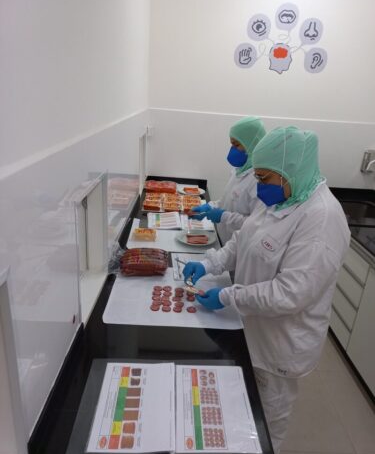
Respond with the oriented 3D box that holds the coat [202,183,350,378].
[{"bbox_3d":[0.379,0.194,1.532,0.500,0.820,0.520,-6,22,-25],"label":"coat"}]

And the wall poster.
[{"bbox_3d":[0.772,-1.508,2.902,0.755,0.510,0.010,3,20,-1],"label":"wall poster"}]

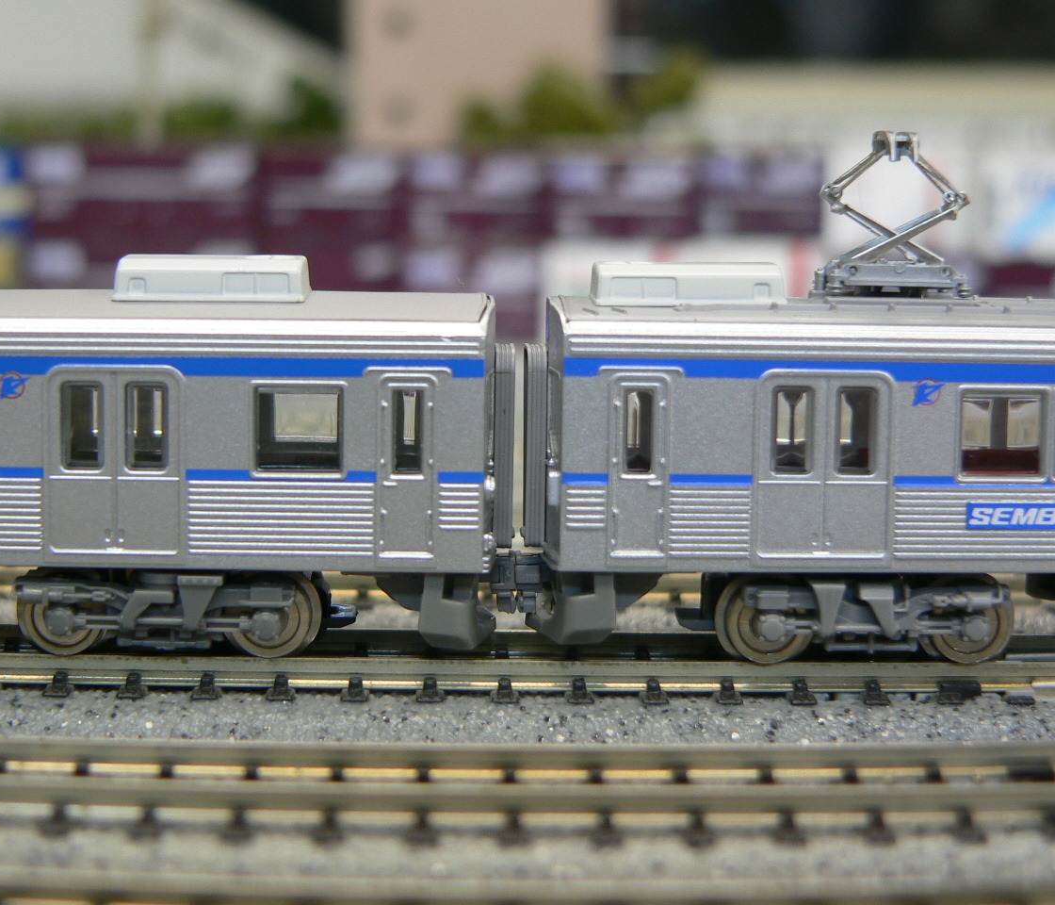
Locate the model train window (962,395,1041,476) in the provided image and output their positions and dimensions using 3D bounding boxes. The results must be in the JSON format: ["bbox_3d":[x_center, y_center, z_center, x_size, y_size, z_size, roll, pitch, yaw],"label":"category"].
[{"bbox_3d":[0.032,-0.001,0.164,0.006,0.006,0.001,0,7,-5],"label":"model train window"}]

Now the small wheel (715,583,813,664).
[{"bbox_3d":[0.017,0.012,0.169,0.007,0.007,0.002,0,7,-5],"label":"small wheel"}]

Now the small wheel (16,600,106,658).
[{"bbox_3d":[-0.032,0.011,0.170,0.007,0.007,0.002,1,7,4],"label":"small wheel"}]

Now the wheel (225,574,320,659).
[{"bbox_3d":[-0.018,0.011,0.169,0.007,0.007,0.002,1,7,4],"label":"wheel"}]

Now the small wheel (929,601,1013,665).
[{"bbox_3d":[0.031,0.012,0.170,0.007,0.007,0.002,0,7,-5],"label":"small wheel"}]

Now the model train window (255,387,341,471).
[{"bbox_3d":[-0.015,-0.002,0.163,0.006,0.006,0.001,1,7,4],"label":"model train window"}]

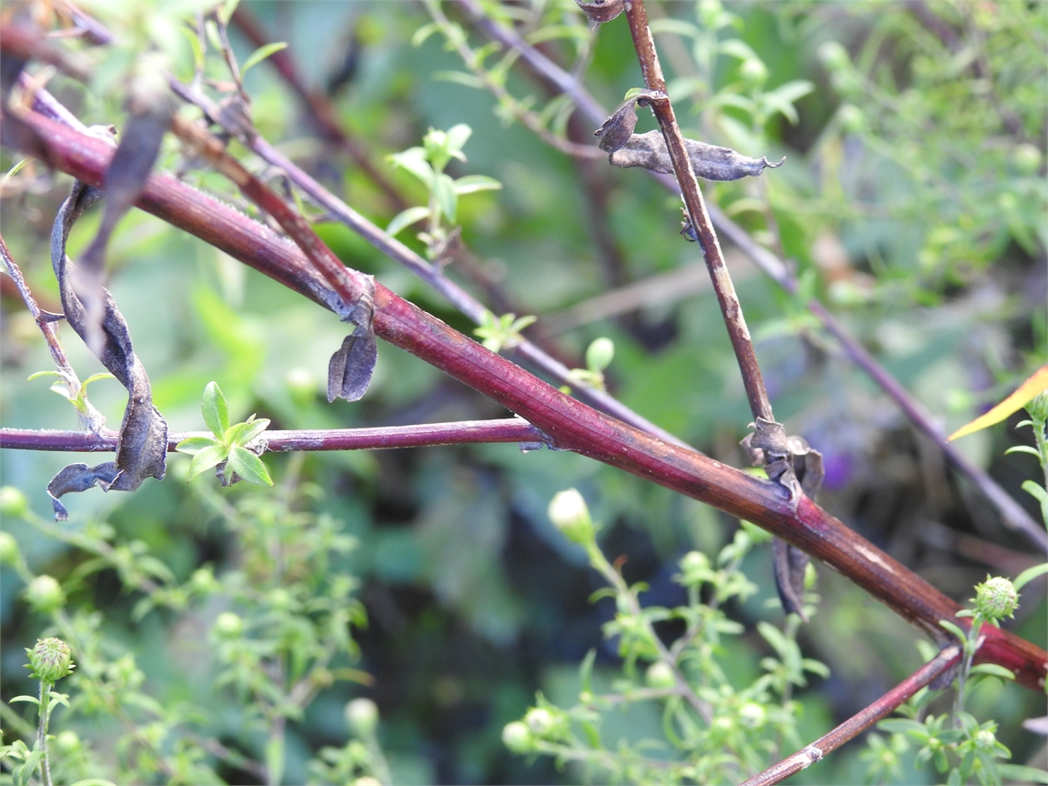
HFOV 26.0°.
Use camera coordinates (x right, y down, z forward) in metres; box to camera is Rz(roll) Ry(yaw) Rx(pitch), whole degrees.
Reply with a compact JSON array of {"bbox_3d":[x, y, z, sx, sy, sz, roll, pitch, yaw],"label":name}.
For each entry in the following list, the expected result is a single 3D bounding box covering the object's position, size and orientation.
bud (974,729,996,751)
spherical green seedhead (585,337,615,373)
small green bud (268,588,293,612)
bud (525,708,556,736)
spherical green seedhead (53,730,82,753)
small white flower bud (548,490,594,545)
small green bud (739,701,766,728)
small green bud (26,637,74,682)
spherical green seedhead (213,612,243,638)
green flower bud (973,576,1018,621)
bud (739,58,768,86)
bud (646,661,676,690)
[{"bbox_3d":[0.094,0.070,0.460,0.004,0.004,0.004,8,41,0],"label":"bud"},{"bbox_3d":[0.015,-0.008,0.460,0.006,0.007,0.006,12,12,0],"label":"spherical green seedhead"},{"bbox_3d":[-0.061,0.052,0.570,0.006,0.006,0.006,0,18,0],"label":"small green bud"},{"bbox_3d":[0.003,0.067,0.460,0.006,0.006,0.006,-14,39,12],"label":"bud"},{"bbox_3d":[-0.104,0.080,0.520,0.006,0.005,0.006,0,18,0],"label":"spherical green seedhead"},{"bbox_3d":[0.009,0.025,0.450,0.008,0.011,0.008,-28,12,0],"label":"small white flower bud"},{"bbox_3d":[0.047,0.067,0.470,0.006,0.005,0.006,0,45,0],"label":"small green bud"},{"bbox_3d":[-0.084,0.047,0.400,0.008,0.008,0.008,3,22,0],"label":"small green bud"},{"bbox_3d":[-0.071,0.056,0.550,0.007,0.007,0.007,0,18,0],"label":"spherical green seedhead"},{"bbox_3d":[0.093,0.041,0.450,0.009,0.008,0.009,26,37,0],"label":"green flower bud"},{"bbox_3d":[0.061,-0.085,0.600,0.008,0.008,0.008,0,24,0],"label":"bud"},{"bbox_3d":[0.028,0.058,0.470,0.006,0.006,0.006,-12,17,0],"label":"bud"}]

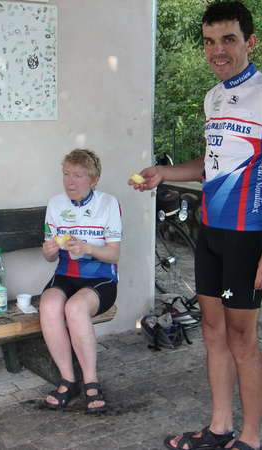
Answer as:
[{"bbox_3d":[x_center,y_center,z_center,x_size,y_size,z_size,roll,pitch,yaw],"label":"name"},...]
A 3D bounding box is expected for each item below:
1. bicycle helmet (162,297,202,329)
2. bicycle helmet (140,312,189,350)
[{"bbox_3d":[0.355,0.527,4.130,0.280,0.170,0.210,-5,12,-25],"label":"bicycle helmet"},{"bbox_3d":[0.185,0.586,3.835,0.280,0.165,0.210,9,14,40],"label":"bicycle helmet"}]

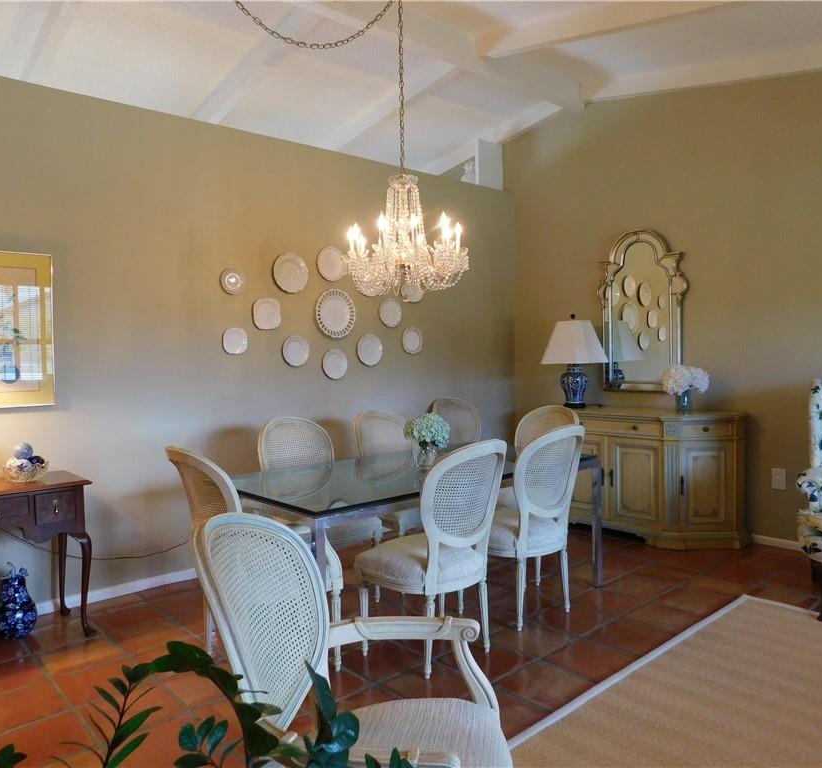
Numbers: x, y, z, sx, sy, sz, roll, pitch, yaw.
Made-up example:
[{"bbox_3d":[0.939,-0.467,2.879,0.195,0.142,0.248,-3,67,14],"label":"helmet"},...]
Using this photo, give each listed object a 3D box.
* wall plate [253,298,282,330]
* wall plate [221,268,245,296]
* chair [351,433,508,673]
[{"bbox_3d":[-0.903,-0.439,4.295,0.200,0.200,0.025,-3,4,-42],"label":"wall plate"},{"bbox_3d":[-1.077,-0.619,4.120,0.159,0.154,0.025,-3,4,-42],"label":"wall plate"},{"bbox_3d":[0.107,0.680,2.927,0.520,0.982,0.533,-3,3,-42],"label":"chair"}]

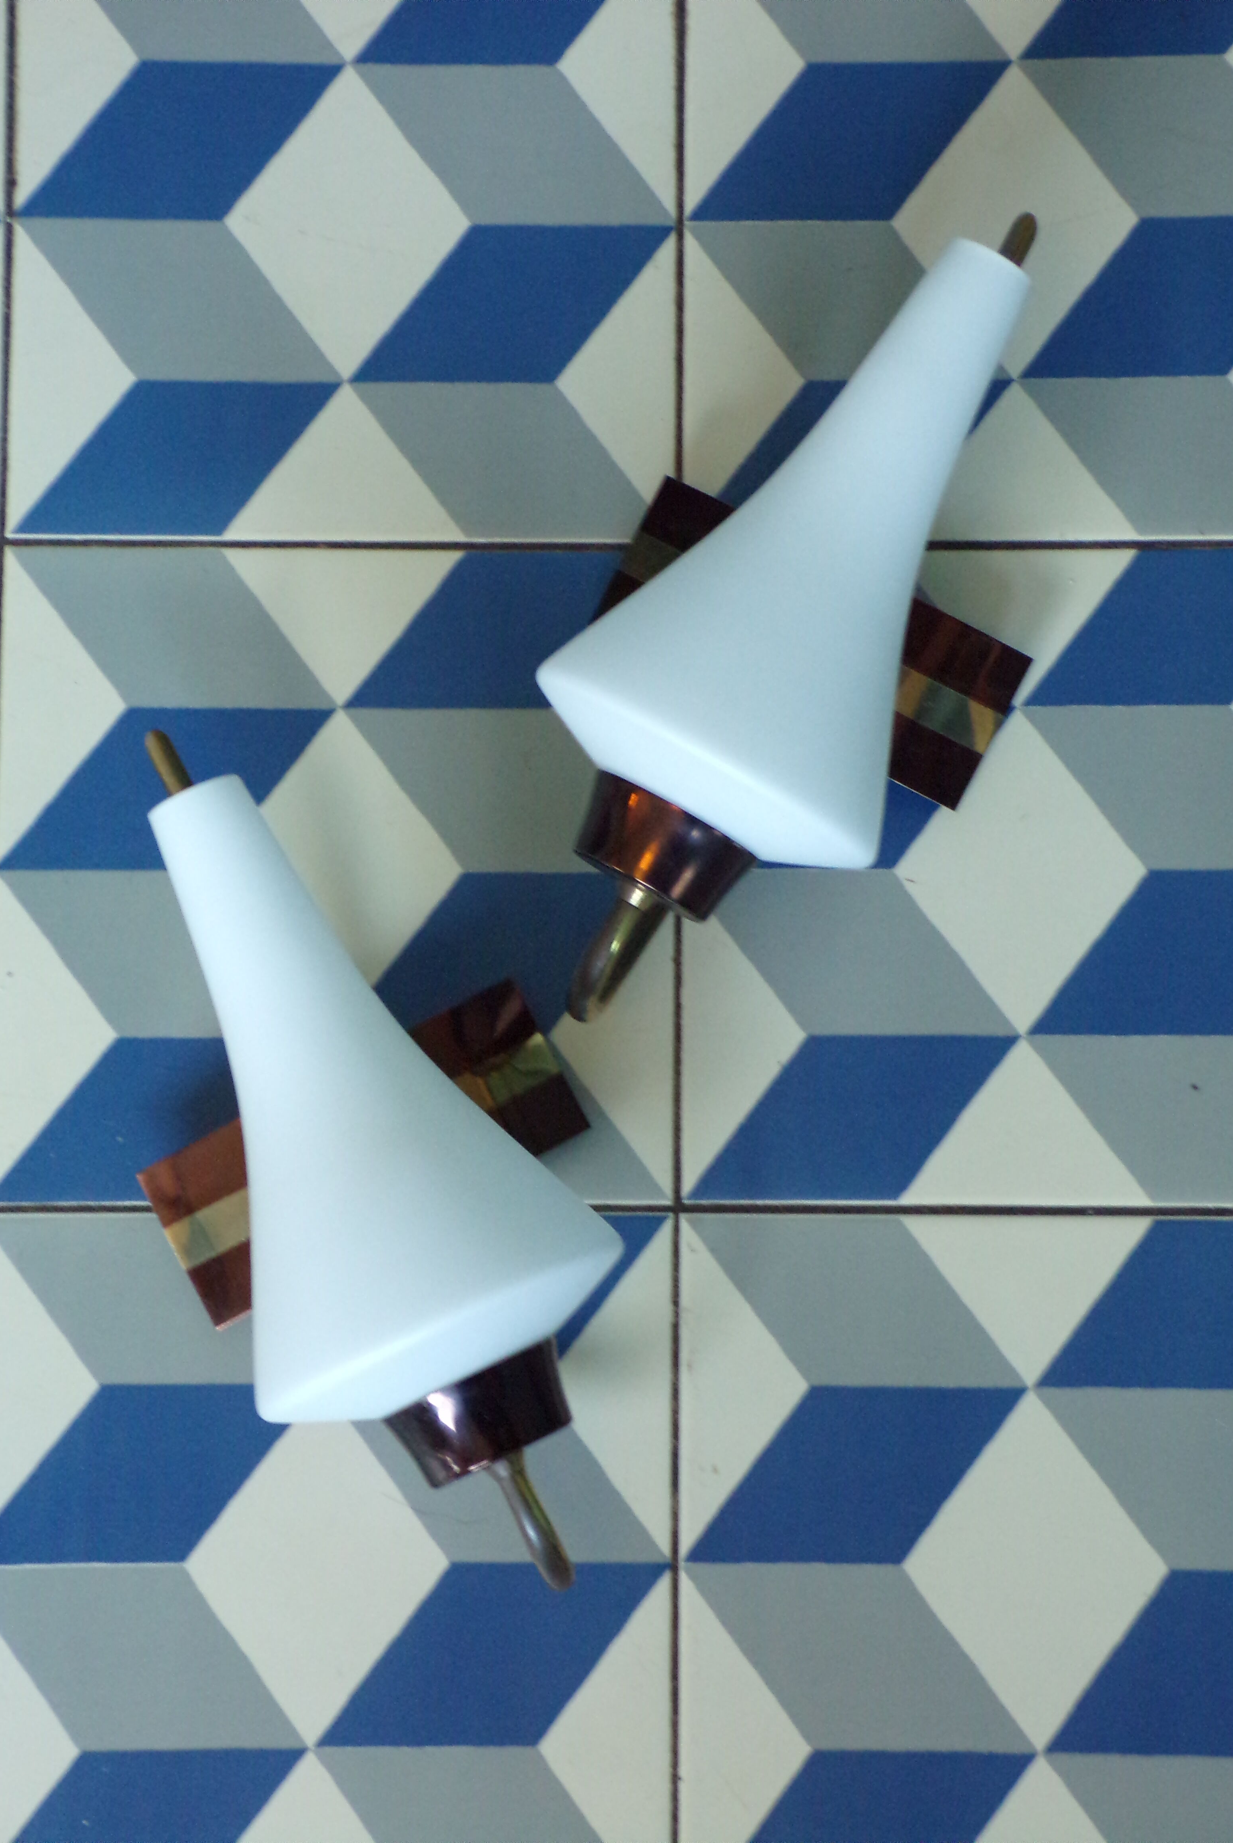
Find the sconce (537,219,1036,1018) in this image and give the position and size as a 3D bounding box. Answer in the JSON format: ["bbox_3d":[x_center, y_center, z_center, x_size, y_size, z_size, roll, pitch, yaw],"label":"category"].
[{"bbox_3d":[0.054,-0.092,1.099,0.122,0.138,0.271,29,87,7],"label":"sconce"}]

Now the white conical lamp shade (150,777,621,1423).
[{"bbox_3d":[-0.077,0.044,1.054,0.106,0.106,0.180,-25,84,-4],"label":"white conical lamp shade"}]

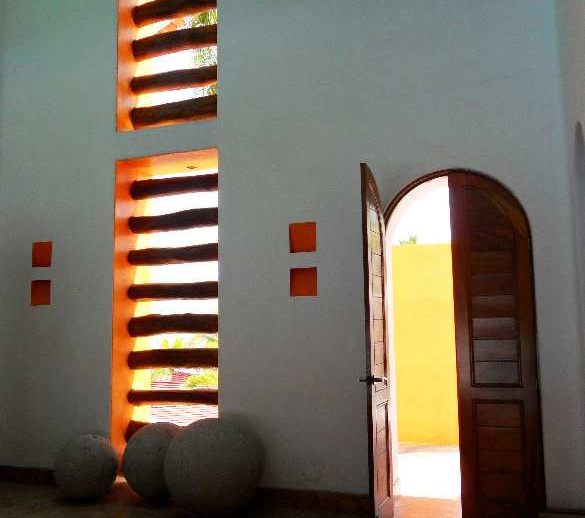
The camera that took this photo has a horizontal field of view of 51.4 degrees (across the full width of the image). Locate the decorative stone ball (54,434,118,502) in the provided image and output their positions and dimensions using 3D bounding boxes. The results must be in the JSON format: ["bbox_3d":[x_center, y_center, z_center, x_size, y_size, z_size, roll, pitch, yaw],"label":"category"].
[{"bbox_3d":[-1.679,1.696,4.964,0.498,0.498,0.498,-3,-6,18],"label":"decorative stone ball"}]

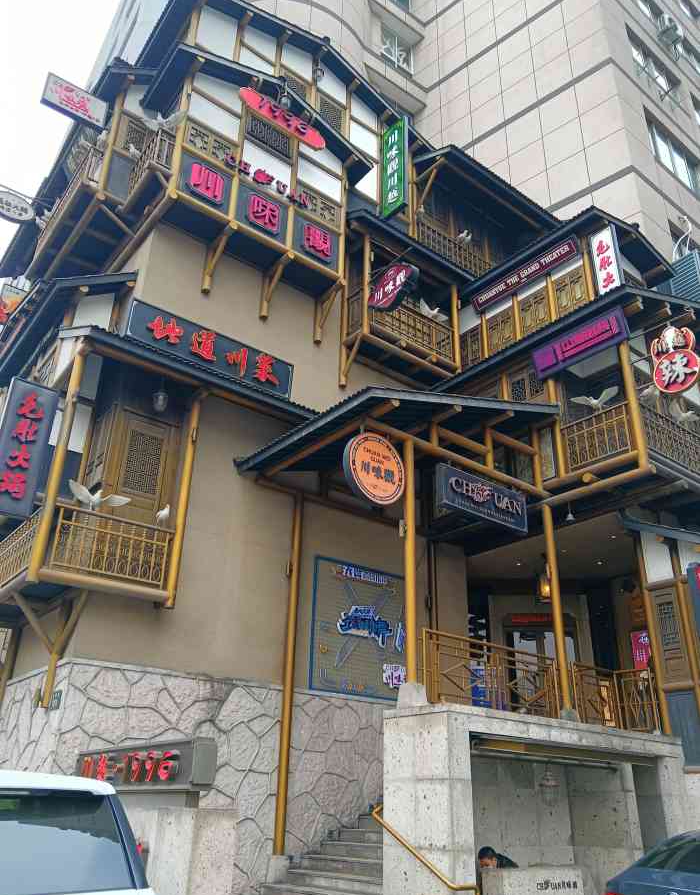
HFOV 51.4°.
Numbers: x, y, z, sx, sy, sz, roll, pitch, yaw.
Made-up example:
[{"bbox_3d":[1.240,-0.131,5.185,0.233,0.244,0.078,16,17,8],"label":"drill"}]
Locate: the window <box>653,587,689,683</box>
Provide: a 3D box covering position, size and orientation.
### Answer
[{"bbox_3d":[5.024,2.912,11.424,0.071,1.469,0.408,19,-31,-32],"label":"window"}]

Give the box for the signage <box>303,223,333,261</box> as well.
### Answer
[{"bbox_3d":[-0.625,-3.933,13.935,0.611,0.601,0.097,20,-32,-33],"label":"signage"}]

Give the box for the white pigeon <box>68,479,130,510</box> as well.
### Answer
[{"bbox_3d":[-3.243,0.659,9.352,0.380,0.360,0.860,-19,-32,38],"label":"white pigeon"}]

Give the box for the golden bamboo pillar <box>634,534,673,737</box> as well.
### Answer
[{"bbox_3d":[4.789,2.890,11.560,0.125,3.100,0.125,22,-33,-36],"label":"golden bamboo pillar"}]

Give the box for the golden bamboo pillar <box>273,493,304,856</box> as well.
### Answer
[{"bbox_3d":[-0.862,3.022,10.558,0.150,5.070,0.150,20,-30,-35],"label":"golden bamboo pillar"}]

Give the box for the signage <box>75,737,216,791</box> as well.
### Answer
[{"bbox_3d":[-2.168,3.246,7.372,0.224,0.428,2.805,20,-31,-33],"label":"signage"}]

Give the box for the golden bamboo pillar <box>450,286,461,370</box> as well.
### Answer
[{"bbox_3d":[2.317,-2.619,15.806,0.145,2.289,0.145,20,-32,-33],"label":"golden bamboo pillar"}]

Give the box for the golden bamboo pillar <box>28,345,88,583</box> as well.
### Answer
[{"bbox_3d":[-4.168,0.105,10.481,0.160,3.750,0.160,20,-30,-34],"label":"golden bamboo pillar"}]

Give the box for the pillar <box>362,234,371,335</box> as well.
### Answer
[{"bbox_3d":[0.338,-3.430,15.143,0.145,2.620,0.145,1,-25,1],"label":"pillar"}]

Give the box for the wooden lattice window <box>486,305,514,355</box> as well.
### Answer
[{"bbox_3d":[3.219,-2.518,15.587,0.080,0.980,0.700,20,-30,-34],"label":"wooden lattice window"}]

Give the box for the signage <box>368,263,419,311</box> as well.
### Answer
[{"bbox_3d":[0.792,-2.835,12.941,0.180,0.750,1.200,20,-30,-35],"label":"signage"}]

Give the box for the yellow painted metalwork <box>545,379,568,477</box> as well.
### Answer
[{"bbox_3d":[3.690,-0.450,12.990,0.155,2.150,0.155,20,-30,-34],"label":"yellow painted metalwork"}]

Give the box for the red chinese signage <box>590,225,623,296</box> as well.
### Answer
[{"bbox_3d":[4.508,-3.160,12.714,0.136,1.552,0.398,20,-32,-33],"label":"red chinese signage"}]

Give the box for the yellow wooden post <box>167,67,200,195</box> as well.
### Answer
[{"bbox_3d":[-2.926,-5.594,12.729,0.155,3.104,0.155,20,-32,-33],"label":"yellow wooden post"}]

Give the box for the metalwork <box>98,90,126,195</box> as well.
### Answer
[{"bbox_3d":[-3.916,-5.050,12.023,0.128,2.295,0.128,20,-31,-34],"label":"metalwork"}]

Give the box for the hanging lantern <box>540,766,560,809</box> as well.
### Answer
[{"bbox_3d":[2.924,4.948,10.603,0.260,0.550,0.260,20,-30,-34],"label":"hanging lantern"}]

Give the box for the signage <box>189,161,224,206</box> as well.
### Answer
[{"bbox_3d":[-2.519,-4.718,12.942,0.660,0.560,0.130,20,-30,-34],"label":"signage"}]

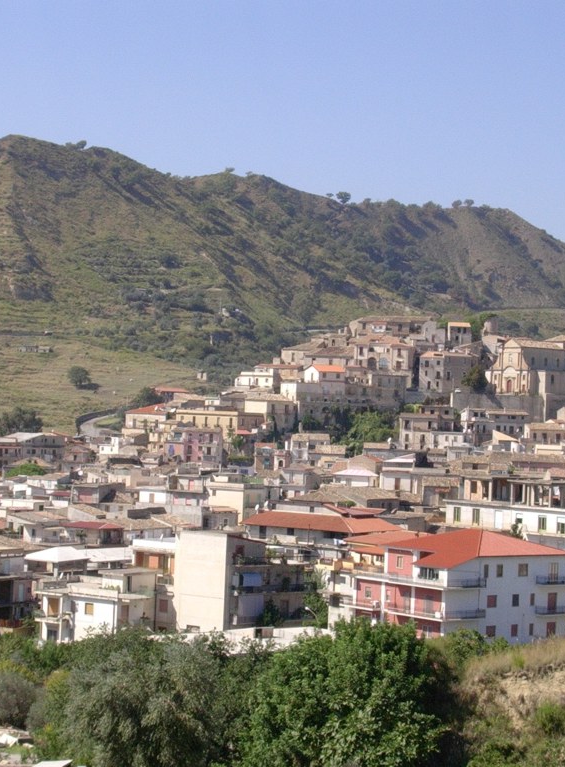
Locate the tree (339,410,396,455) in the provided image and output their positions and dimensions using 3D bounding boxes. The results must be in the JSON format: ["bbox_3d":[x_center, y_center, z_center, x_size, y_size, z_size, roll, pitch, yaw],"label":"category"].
[{"bbox_3d":[21.090,12.160,462.000,13.900,11.410,12.500,2,-1,0],"label":"tree"}]

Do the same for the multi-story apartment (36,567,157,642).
[{"bbox_3d":[-20.760,25.170,209.650,12.350,8.390,7.030,1,-1,38],"label":"multi-story apartment"}]

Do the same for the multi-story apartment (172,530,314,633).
[{"bbox_3d":[-4.320,22.700,217.250,8.440,10.990,14.490,1,-2,44],"label":"multi-story apartment"}]

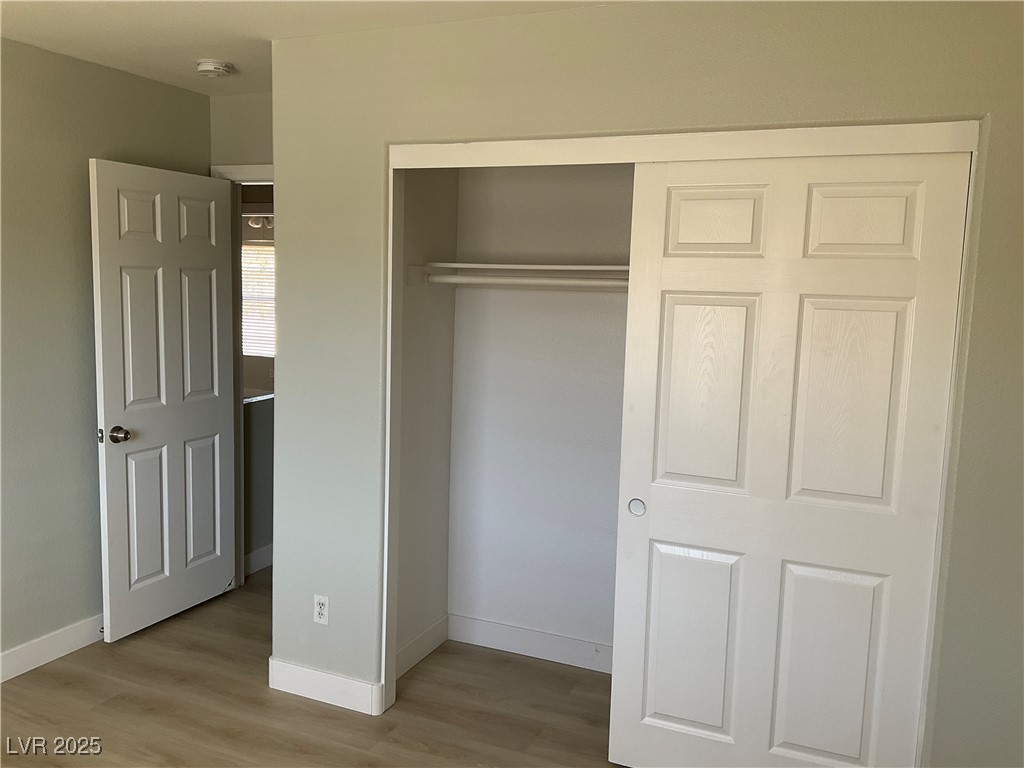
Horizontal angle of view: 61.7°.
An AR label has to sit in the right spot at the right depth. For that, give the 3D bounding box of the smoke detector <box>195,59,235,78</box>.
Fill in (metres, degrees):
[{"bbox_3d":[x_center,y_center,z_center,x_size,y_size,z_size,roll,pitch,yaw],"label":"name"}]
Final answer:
[{"bbox_3d":[-1.199,-1.270,3.468,0.145,0.044,0.145,2,7,0],"label":"smoke detector"}]

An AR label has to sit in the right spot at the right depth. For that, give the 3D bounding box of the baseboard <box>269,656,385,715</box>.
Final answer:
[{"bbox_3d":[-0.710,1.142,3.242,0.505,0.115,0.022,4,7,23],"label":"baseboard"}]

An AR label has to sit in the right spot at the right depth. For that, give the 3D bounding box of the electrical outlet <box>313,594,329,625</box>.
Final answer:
[{"bbox_3d":[-0.713,0.846,3.210,0.069,0.112,0.008,4,7,23],"label":"electrical outlet"}]

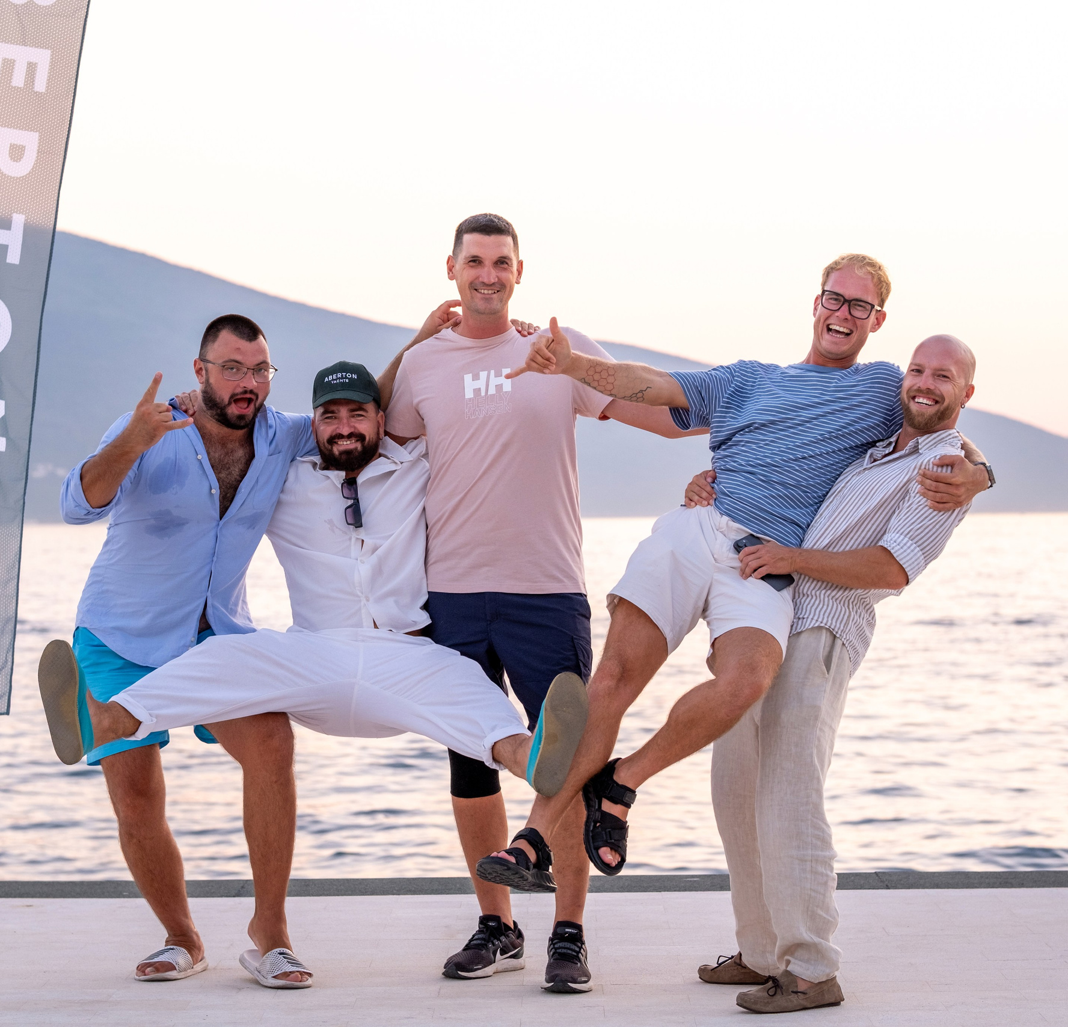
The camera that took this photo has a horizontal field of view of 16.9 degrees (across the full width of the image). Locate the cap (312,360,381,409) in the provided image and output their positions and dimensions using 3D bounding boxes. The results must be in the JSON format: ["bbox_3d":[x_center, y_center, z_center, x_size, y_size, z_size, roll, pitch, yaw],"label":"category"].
[{"bbox_3d":[-0.442,-0.305,8.470,0.170,0.125,0.250,-1,5,10],"label":"cap"}]

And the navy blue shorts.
[{"bbox_3d":[-0.062,0.433,8.840,0.410,0.510,0.290,-1,0,12],"label":"navy blue shorts"}]

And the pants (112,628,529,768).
[{"bbox_3d":[-0.486,0.422,8.320,0.930,0.330,0.600,-1,0,0],"label":"pants"}]

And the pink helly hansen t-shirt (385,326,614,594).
[{"bbox_3d":[-0.084,-0.130,8.800,0.540,0.660,0.300,-1,0,12],"label":"pink helly hansen t-shirt"}]

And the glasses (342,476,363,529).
[{"bbox_3d":[-0.424,-0.025,8.380,0.045,0.135,0.045,-19,-17,29],"label":"glasses"}]

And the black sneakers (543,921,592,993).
[{"bbox_3d":[0.082,1.071,8.690,0.115,0.137,0.310,-1,0,3],"label":"black sneakers"}]

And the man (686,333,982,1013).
[{"bbox_3d":[0.702,0.356,8.430,0.590,1.555,0.550,0,0,-35],"label":"man"}]

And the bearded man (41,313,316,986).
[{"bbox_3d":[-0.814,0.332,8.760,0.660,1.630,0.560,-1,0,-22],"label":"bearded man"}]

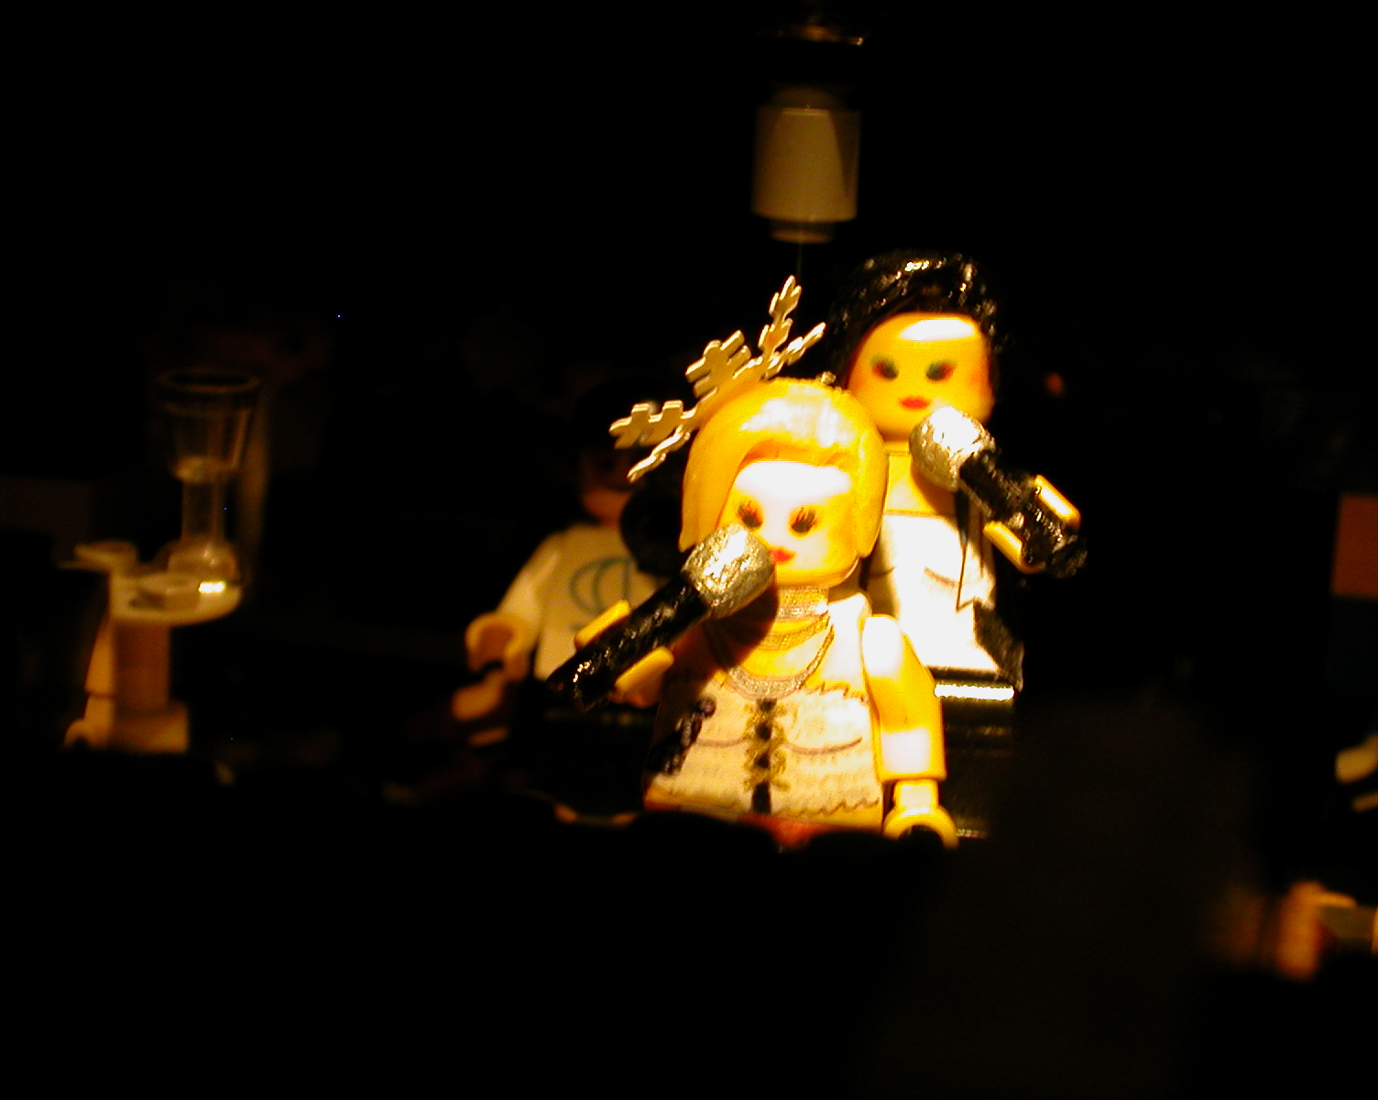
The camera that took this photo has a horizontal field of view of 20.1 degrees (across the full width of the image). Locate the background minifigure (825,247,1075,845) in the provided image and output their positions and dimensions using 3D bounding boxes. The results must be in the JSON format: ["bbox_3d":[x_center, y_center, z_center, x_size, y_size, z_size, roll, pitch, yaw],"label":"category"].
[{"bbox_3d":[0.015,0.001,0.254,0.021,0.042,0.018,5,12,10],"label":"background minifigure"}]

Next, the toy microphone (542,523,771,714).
[{"bbox_3d":[-0.001,0.004,0.237,0.016,0.004,0.004,-38,9,-9],"label":"toy microphone"}]

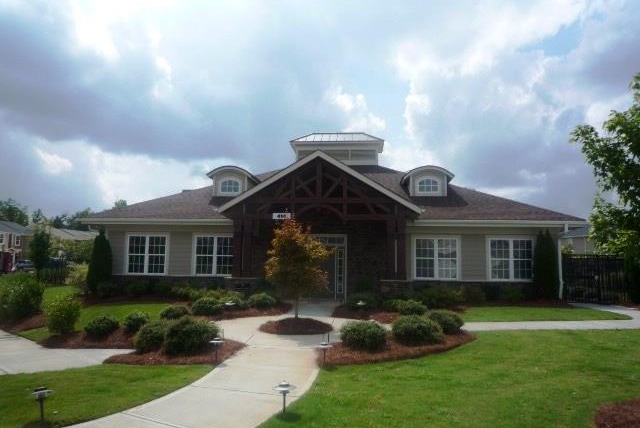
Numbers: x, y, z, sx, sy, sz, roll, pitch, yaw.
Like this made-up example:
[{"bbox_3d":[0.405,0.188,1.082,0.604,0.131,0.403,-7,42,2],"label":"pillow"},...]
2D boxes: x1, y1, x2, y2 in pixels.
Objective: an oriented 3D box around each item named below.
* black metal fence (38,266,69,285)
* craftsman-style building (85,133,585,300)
[{"bbox_3d":[-13.550,3.086,23.500,1.800,1.100,0.080,0,-5,5],"label":"black metal fence"},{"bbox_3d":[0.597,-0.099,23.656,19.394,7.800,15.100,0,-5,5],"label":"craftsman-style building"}]

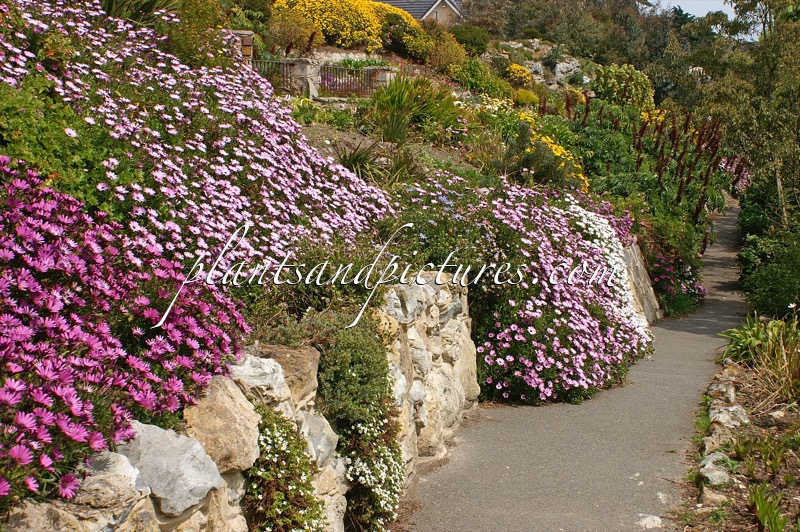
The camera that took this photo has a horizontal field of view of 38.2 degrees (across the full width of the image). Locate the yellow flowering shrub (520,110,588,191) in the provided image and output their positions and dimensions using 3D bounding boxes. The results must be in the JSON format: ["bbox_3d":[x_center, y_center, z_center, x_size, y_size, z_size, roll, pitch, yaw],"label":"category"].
[{"bbox_3d":[1.600,-1.180,11.900,0.720,0.800,0.750,0,3,0],"label":"yellow flowering shrub"}]

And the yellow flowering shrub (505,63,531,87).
[{"bbox_3d":[2.110,-3.370,20.500,0.500,0.440,0.480,0,3,0],"label":"yellow flowering shrub"}]

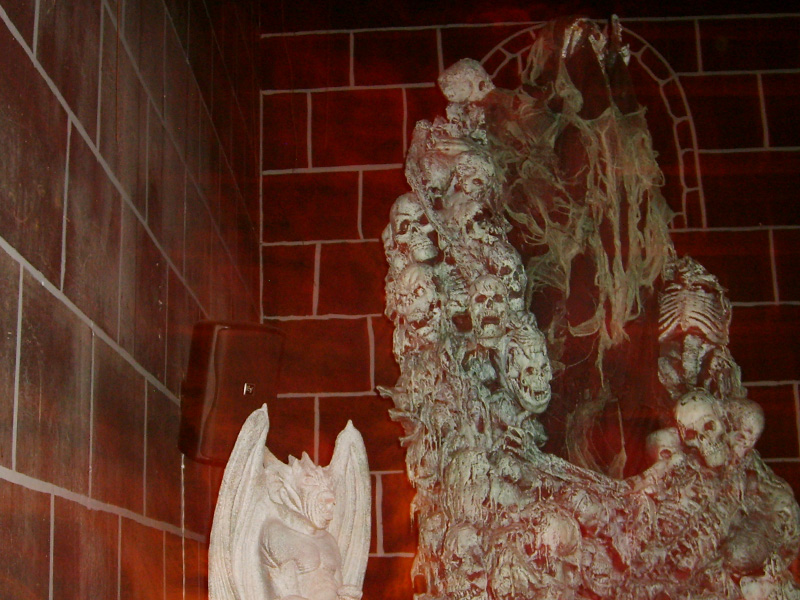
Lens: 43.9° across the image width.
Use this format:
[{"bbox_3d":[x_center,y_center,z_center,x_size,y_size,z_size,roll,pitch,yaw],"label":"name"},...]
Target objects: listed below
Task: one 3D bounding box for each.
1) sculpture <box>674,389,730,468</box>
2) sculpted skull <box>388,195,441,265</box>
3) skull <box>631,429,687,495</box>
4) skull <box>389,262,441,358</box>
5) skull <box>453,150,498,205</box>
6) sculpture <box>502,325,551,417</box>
[{"bbox_3d":[0.837,0.356,2.750,0.150,0.220,0.185,-19,1,10],"label":"sculpture"},{"bbox_3d":[0.044,-0.213,3.000,0.150,0.220,0.185,-16,6,-5],"label":"sculpted skull"},{"bbox_3d":[0.747,0.455,2.850,0.150,0.200,0.175,-12,7,-5],"label":"skull"},{"bbox_3d":[0.046,0.025,2.950,0.150,0.250,0.180,-10,4,10],"label":"skull"},{"bbox_3d":[0.235,-0.382,3.100,0.145,0.180,0.170,-13,8,17],"label":"skull"},{"bbox_3d":[0.376,0.205,2.930,0.140,0.260,0.175,-12,11,-26],"label":"sculpture"}]

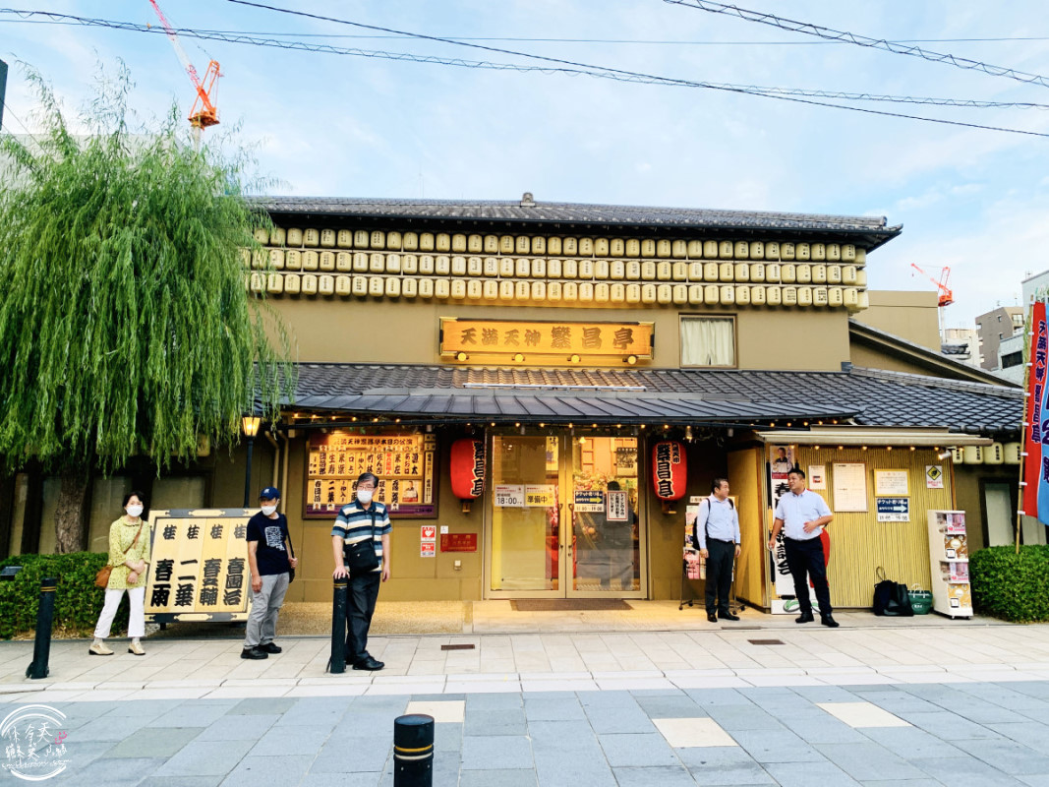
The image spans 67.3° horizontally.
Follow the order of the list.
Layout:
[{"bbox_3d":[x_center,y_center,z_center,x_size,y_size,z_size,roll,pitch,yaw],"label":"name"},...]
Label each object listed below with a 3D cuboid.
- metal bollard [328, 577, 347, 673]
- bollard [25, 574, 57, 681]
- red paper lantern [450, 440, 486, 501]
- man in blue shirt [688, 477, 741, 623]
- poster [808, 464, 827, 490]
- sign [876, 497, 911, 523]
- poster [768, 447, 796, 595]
[{"bbox_3d":[-1.631,2.019,6.941,0.120,0.840,0.120,1,-8,-5],"label":"metal bollard"},{"bbox_3d":[-4.207,2.040,6.874,0.155,0.825,0.145,0,-9,2],"label":"bollard"},{"bbox_3d":[-0.789,1.077,11.136,0.520,0.870,0.520,0,-8,0],"label":"red paper lantern"},{"bbox_3d":[2.235,1.832,9.319,0.490,1.644,0.380,3,-10,-18],"label":"man in blue shirt"},{"bbox_3d":[3.689,1.062,9.920,0.207,0.298,0.010,0,-9,1],"label":"poster"},{"bbox_3d":[4.680,1.476,9.980,0.415,0.300,0.010,0,-9,1],"label":"sign"},{"bbox_3d":[3.188,1.570,9.639,0.345,1.870,0.040,1,-8,-5],"label":"poster"}]

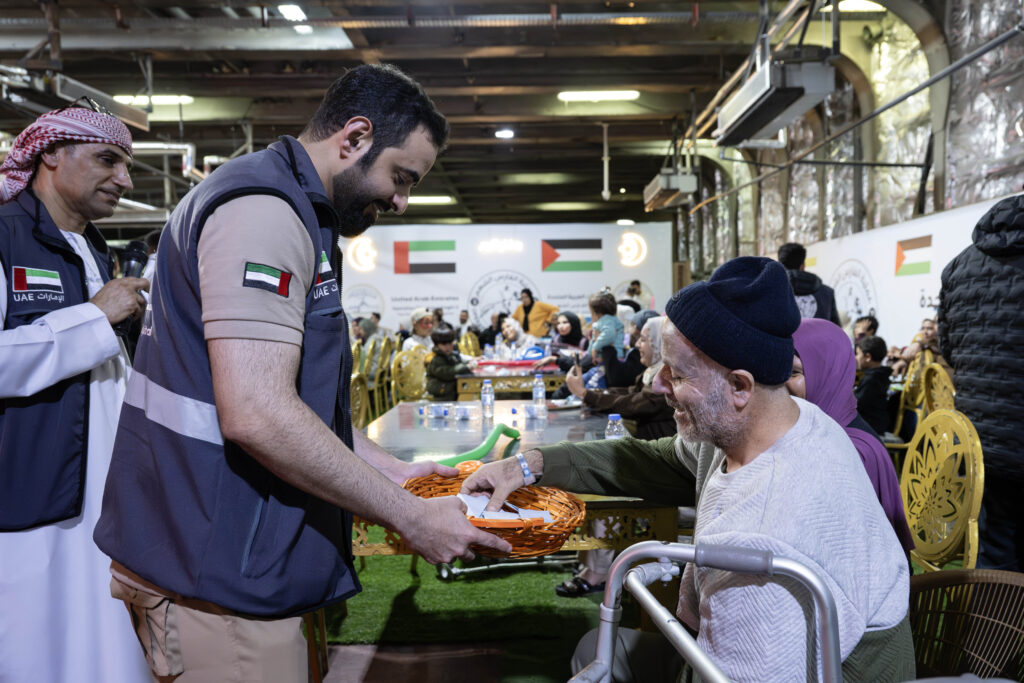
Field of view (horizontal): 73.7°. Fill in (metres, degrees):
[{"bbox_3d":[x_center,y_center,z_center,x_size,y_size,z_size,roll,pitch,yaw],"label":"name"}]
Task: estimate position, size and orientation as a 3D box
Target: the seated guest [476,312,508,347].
[{"bbox_3d":[-0.329,0.295,9.335,0.520,1.350,0.700,1,2,36],"label":"seated guest"}]

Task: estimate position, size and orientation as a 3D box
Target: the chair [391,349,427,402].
[{"bbox_3d":[-0.912,0.574,7.012,0.430,0.955,0.530,1,2,36],"label":"chair"}]

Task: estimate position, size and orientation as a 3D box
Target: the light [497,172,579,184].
[{"bbox_3d":[0.602,-3.701,15.500,1.750,0.150,0.250,-1,2,-1],"label":"light"}]

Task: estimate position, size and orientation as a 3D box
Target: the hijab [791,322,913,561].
[{"bbox_3d":[0.960,0.280,2.060,0.450,0.700,0.450,-1,3,-18],"label":"hijab"}]

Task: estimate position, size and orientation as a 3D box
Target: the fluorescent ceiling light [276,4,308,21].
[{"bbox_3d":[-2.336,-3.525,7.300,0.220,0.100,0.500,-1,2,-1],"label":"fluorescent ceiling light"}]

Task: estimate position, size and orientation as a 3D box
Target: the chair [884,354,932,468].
[{"bbox_3d":[2.245,0.542,4.145,0.520,1.000,0.450,-1,2,-1],"label":"chair"}]

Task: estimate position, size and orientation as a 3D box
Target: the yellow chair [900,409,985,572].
[{"bbox_3d":[1.222,0.702,2.264,0.530,0.955,0.430,-1,2,1],"label":"yellow chair"}]

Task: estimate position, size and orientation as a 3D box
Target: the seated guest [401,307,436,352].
[{"bbox_3d":[-0.892,0.369,7.062,0.700,1.360,0.500,0,2,29],"label":"seated guest"}]

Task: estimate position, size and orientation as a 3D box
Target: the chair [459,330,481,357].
[{"bbox_3d":[-0.634,0.378,10.500,0.450,1.000,0.520,-1,2,5],"label":"chair"}]

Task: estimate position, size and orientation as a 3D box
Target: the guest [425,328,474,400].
[{"bbox_3d":[-0.561,0.454,5.850,0.400,1.140,0.380,0,2,22],"label":"guest"}]

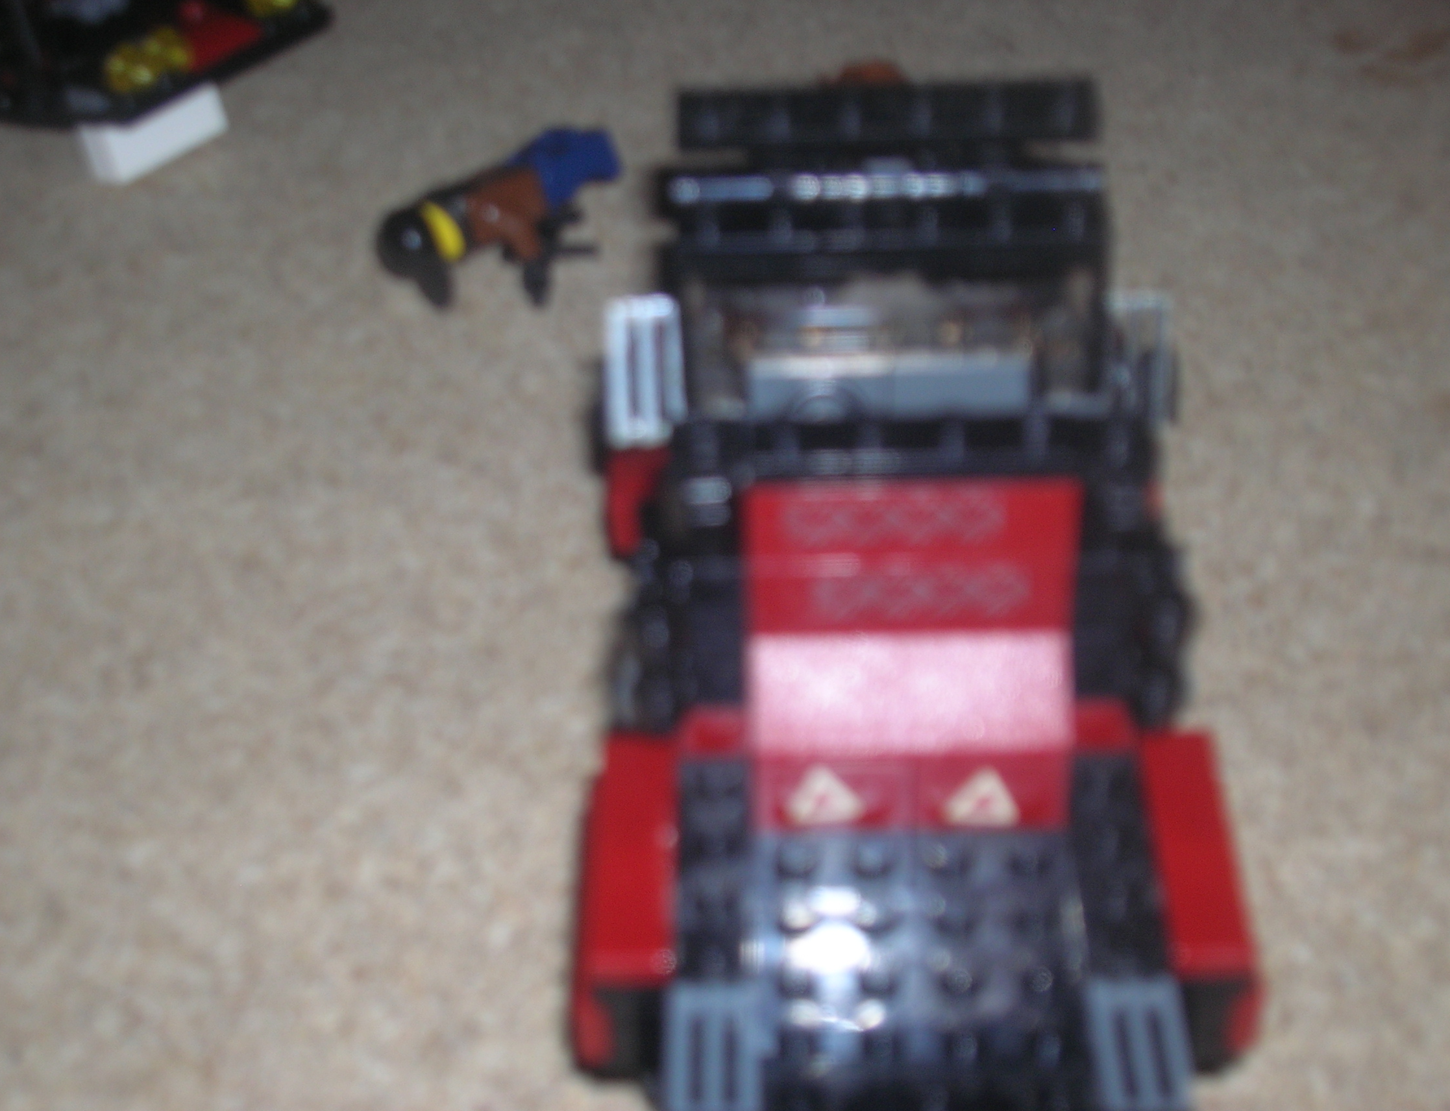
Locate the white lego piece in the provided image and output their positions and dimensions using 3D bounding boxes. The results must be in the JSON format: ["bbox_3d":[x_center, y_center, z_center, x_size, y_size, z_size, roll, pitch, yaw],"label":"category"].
[{"bbox_3d":[-0.097,-0.075,0.396,0.008,0.012,0.022,29,50,32],"label":"white lego piece"}]

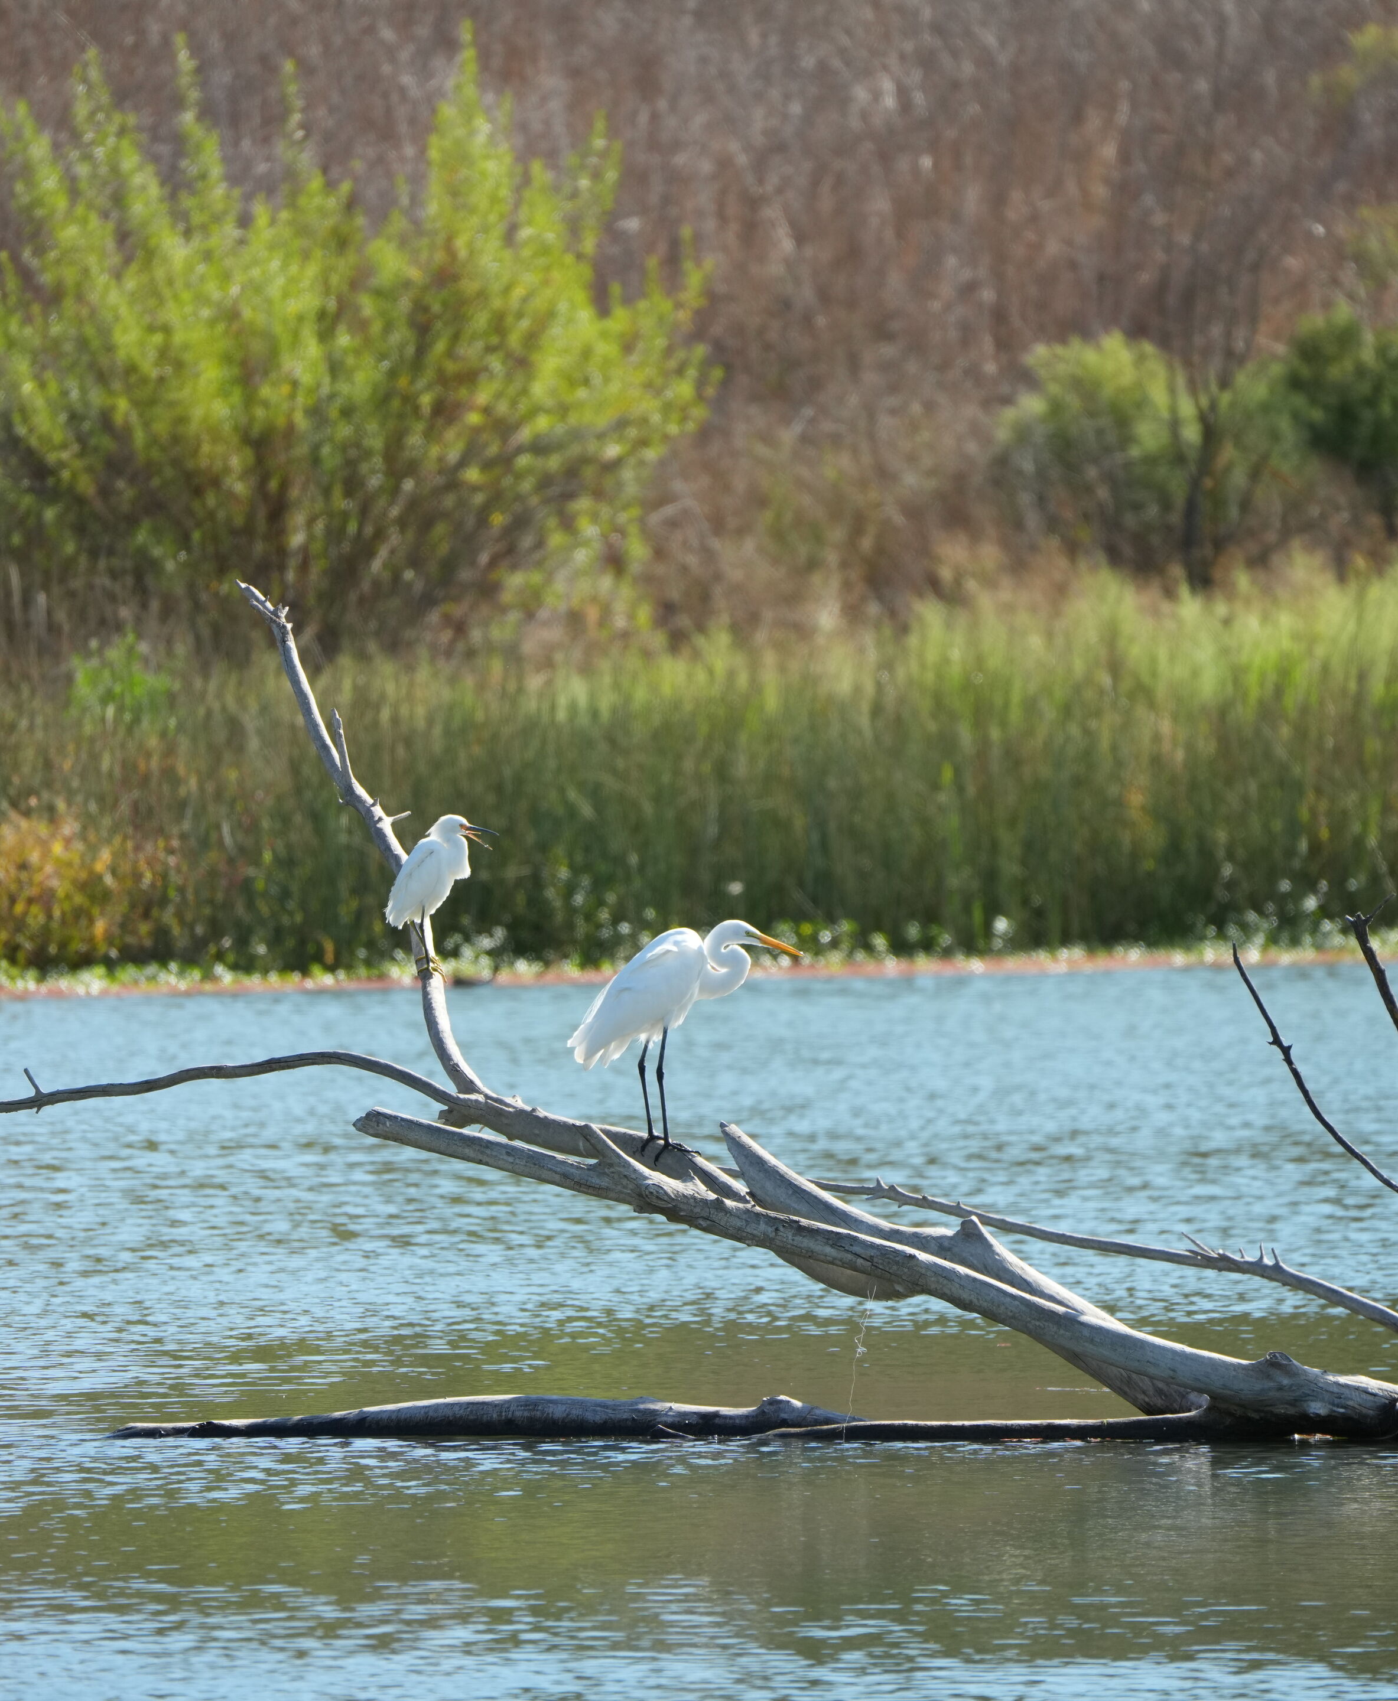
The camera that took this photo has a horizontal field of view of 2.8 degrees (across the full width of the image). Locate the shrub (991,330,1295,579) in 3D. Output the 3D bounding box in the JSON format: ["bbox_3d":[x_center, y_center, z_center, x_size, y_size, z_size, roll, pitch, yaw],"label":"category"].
[{"bbox_3d":[1.859,-1.619,118.000,1.250,1.070,1.100,0,1,0],"label":"shrub"}]

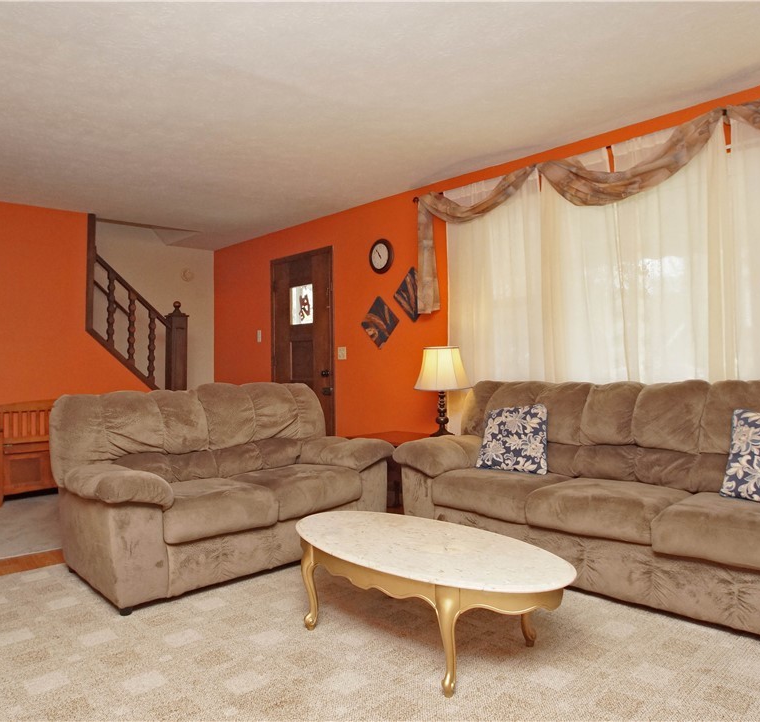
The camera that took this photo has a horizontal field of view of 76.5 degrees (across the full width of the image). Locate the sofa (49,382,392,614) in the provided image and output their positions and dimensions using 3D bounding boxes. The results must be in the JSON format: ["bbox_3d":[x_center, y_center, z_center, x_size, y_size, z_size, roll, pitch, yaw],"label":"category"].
[{"bbox_3d":[-0.880,0.660,2.990,1.650,0.980,0.930,1,-2,-42],"label":"sofa"}]

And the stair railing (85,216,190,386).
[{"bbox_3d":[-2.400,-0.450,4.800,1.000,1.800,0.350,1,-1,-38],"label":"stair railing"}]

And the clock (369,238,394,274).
[{"bbox_3d":[0.012,-0.870,4.030,0.050,0.300,0.300,1,-2,-45],"label":"clock"}]

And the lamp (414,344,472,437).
[{"bbox_3d":[0.445,0.215,3.450,0.400,0.660,0.400,0,-1,0],"label":"lamp"}]

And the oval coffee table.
[{"bbox_3d":[0.155,0.933,1.960,1.230,0.395,0.610,-1,-1,36],"label":"oval coffee table"}]

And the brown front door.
[{"bbox_3d":[-0.760,0.060,4.650,0.940,2.120,0.080,-1,-2,44],"label":"brown front door"}]

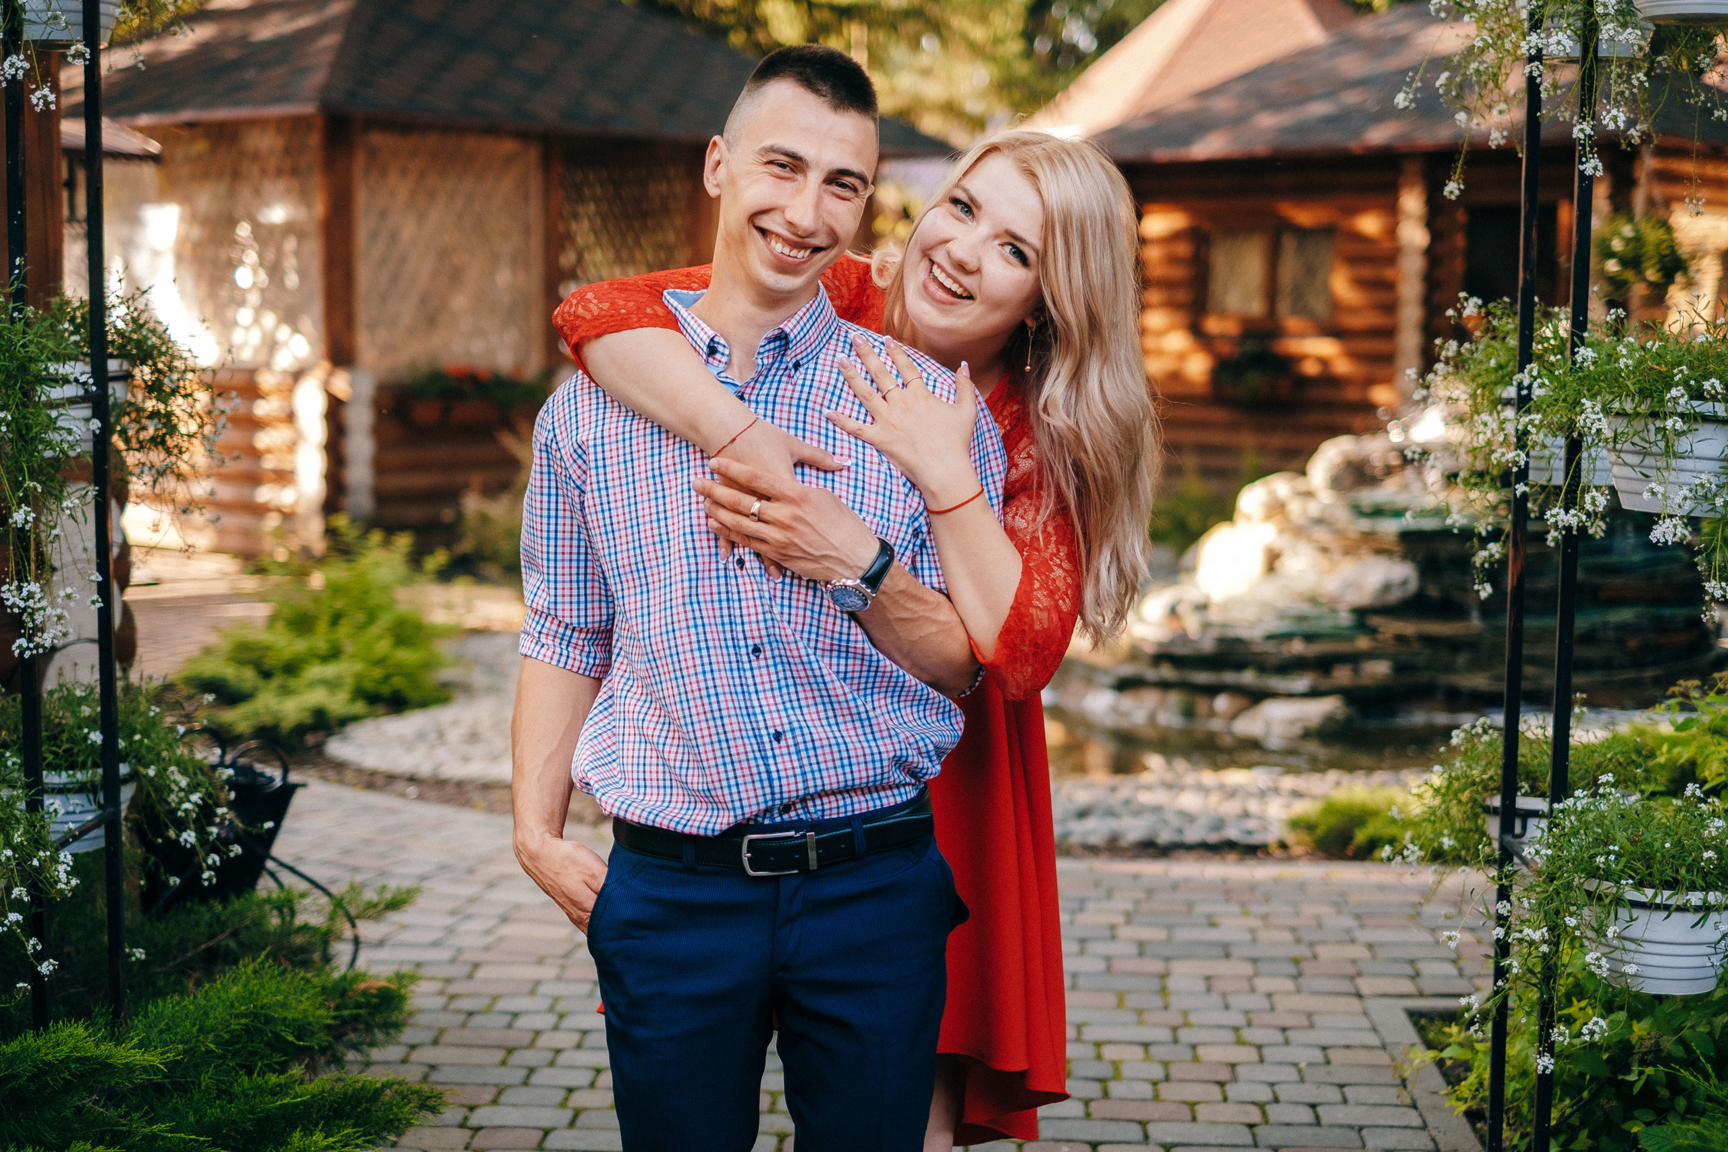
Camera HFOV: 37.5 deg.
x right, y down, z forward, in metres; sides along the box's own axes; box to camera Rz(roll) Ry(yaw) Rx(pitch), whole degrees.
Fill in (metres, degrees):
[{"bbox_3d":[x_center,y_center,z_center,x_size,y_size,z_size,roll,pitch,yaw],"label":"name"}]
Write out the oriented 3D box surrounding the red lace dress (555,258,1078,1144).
[{"bbox_3d":[-0.045,0.149,2.620,0.540,0.960,0.460,2,6,10],"label":"red lace dress"}]

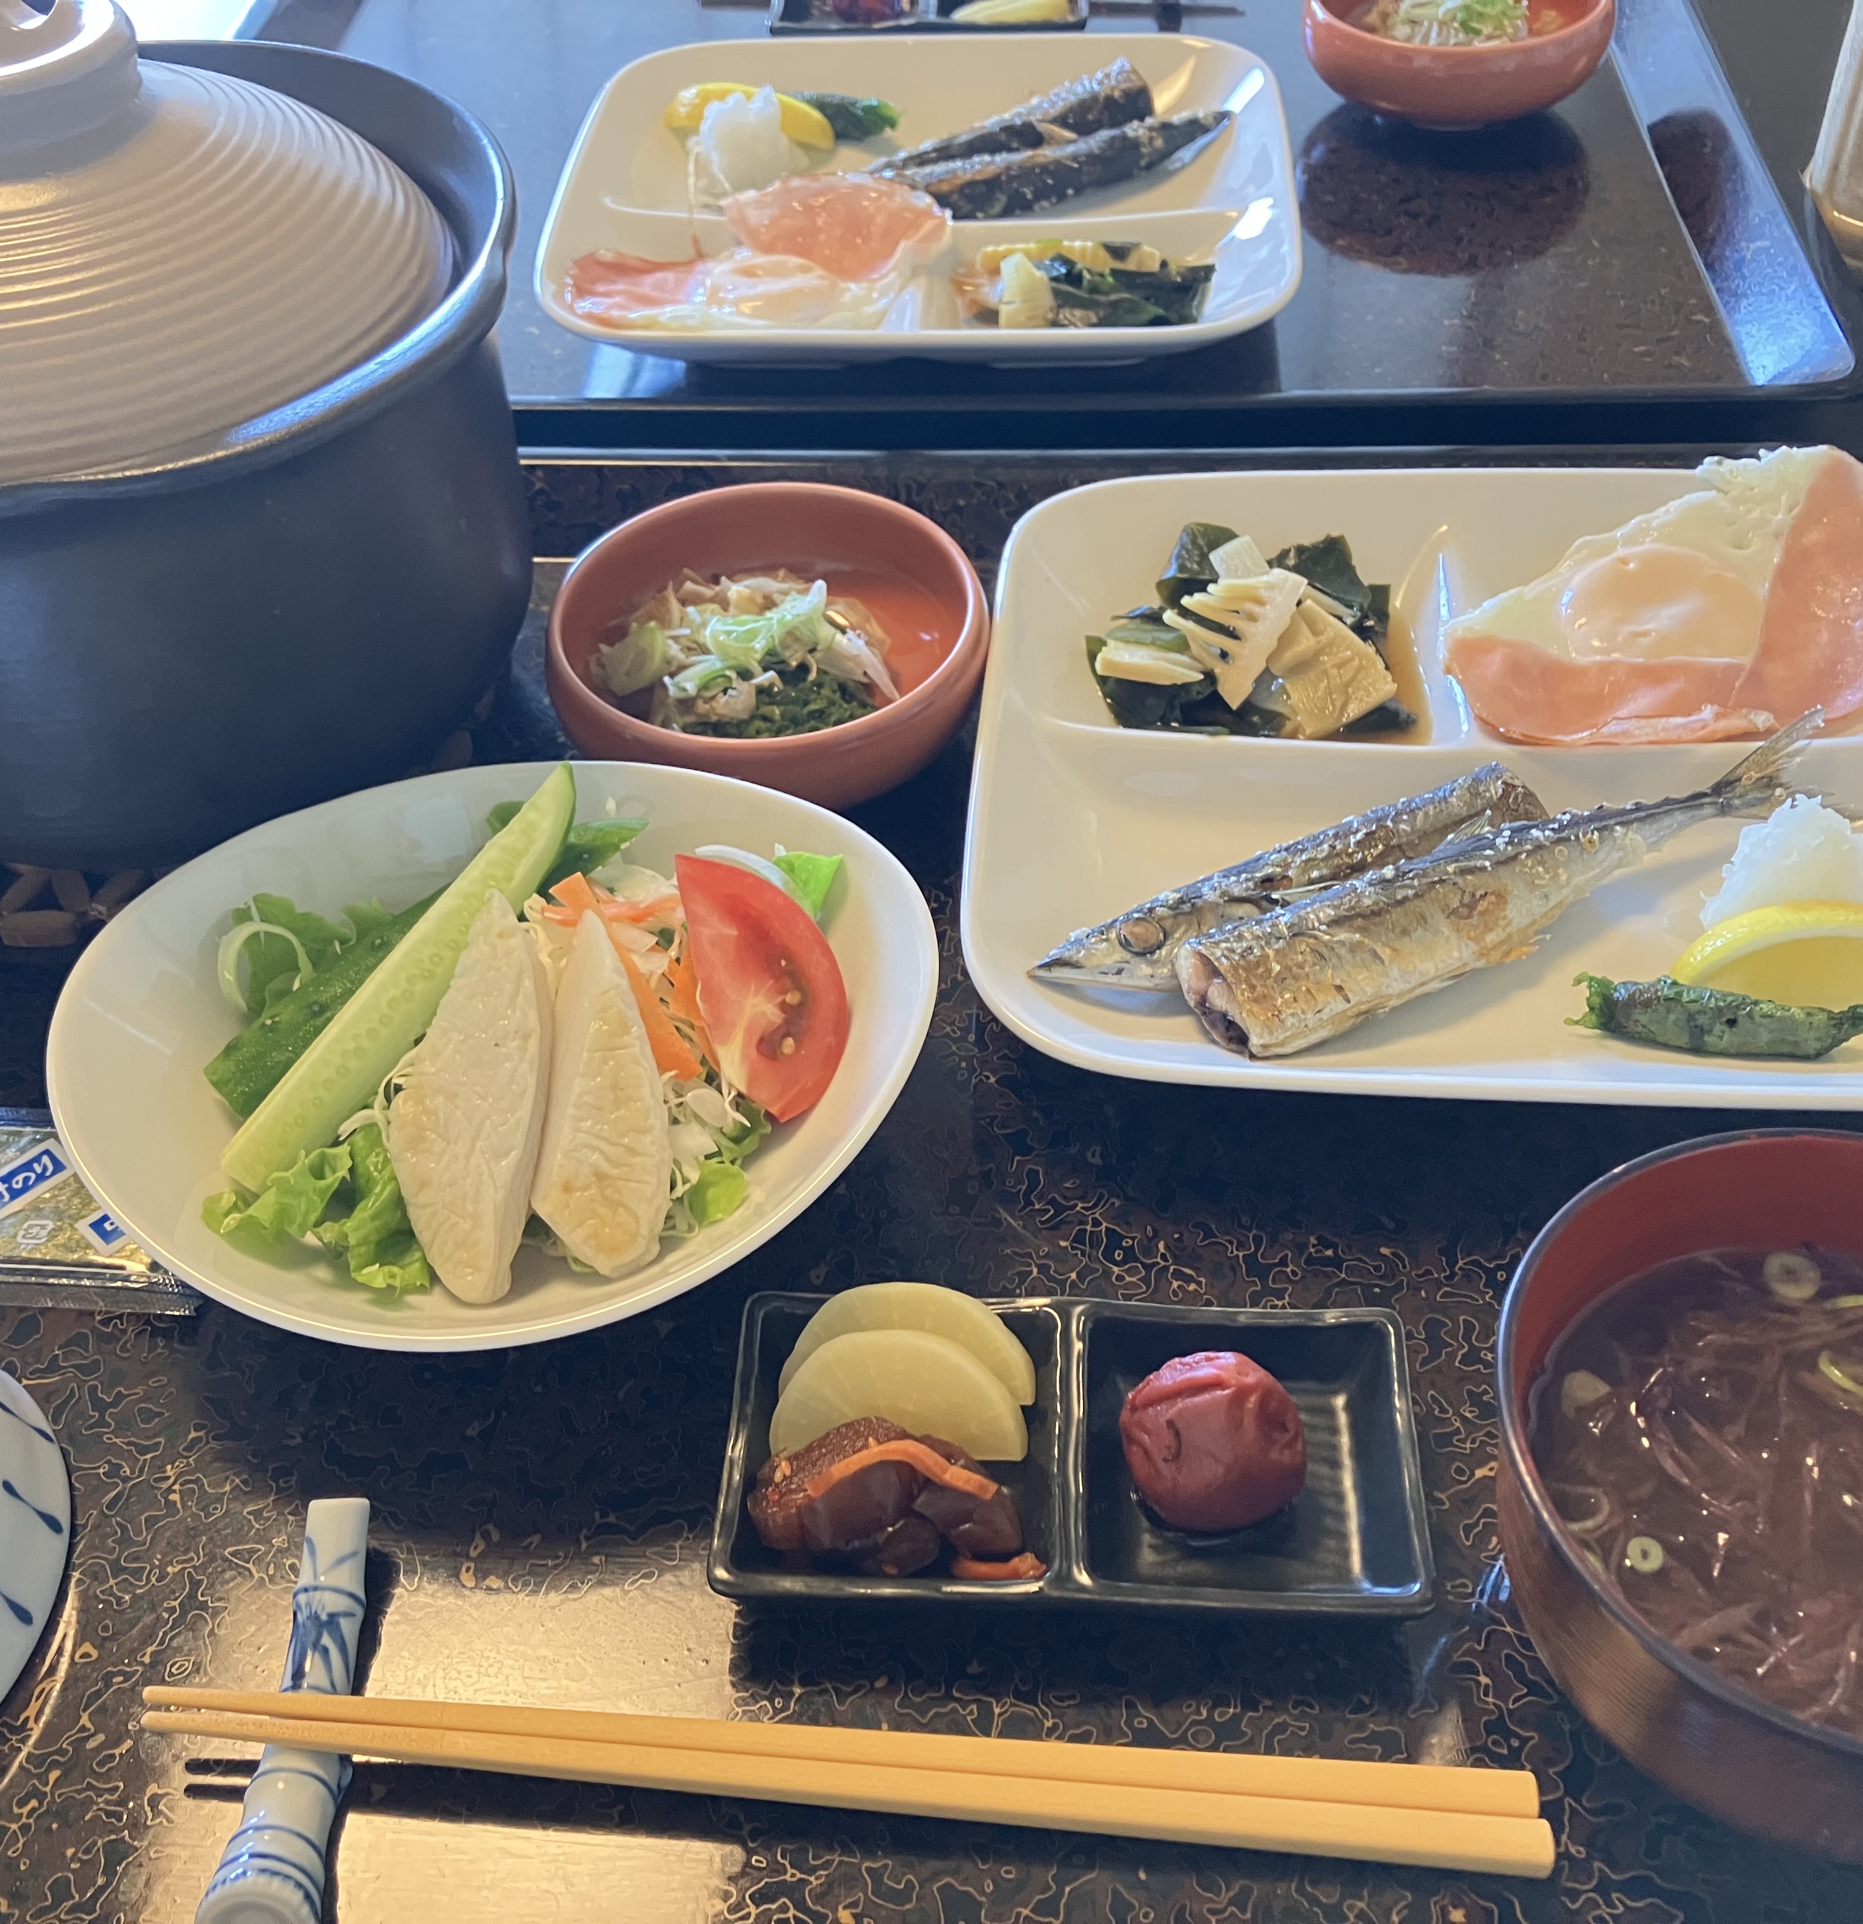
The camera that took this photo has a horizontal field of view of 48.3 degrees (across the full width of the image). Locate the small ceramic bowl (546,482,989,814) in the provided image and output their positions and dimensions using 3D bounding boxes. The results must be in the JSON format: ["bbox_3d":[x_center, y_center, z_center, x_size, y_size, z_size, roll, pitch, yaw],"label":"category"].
[{"bbox_3d":[-0.043,-0.082,0.550,0.116,0.040,0.116,-1,47,1],"label":"small ceramic bowl"}]

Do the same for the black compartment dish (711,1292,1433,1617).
[{"bbox_3d":[0.026,0.097,0.394,0.129,0.021,0.064,1,47,3],"label":"black compartment dish"}]

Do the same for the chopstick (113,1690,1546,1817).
[{"bbox_3d":[-0.018,0.136,0.360,0.243,0.007,0.009,3,47,2],"label":"chopstick"}]

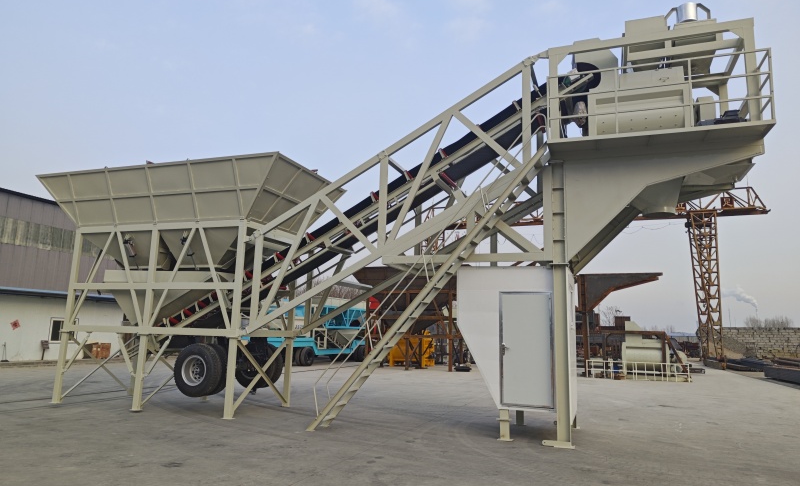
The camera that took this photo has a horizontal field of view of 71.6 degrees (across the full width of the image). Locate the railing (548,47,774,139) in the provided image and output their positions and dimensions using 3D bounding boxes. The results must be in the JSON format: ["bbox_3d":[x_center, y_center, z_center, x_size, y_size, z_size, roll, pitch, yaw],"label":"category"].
[{"bbox_3d":[4.060,-2.236,8.914,3.200,1.124,0.607,-2,-10,20],"label":"railing"}]

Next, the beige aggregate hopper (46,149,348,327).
[{"bbox_3d":[-4.913,0.230,13.009,6.379,3.351,3.088,-2,-10,20],"label":"beige aggregate hopper"}]

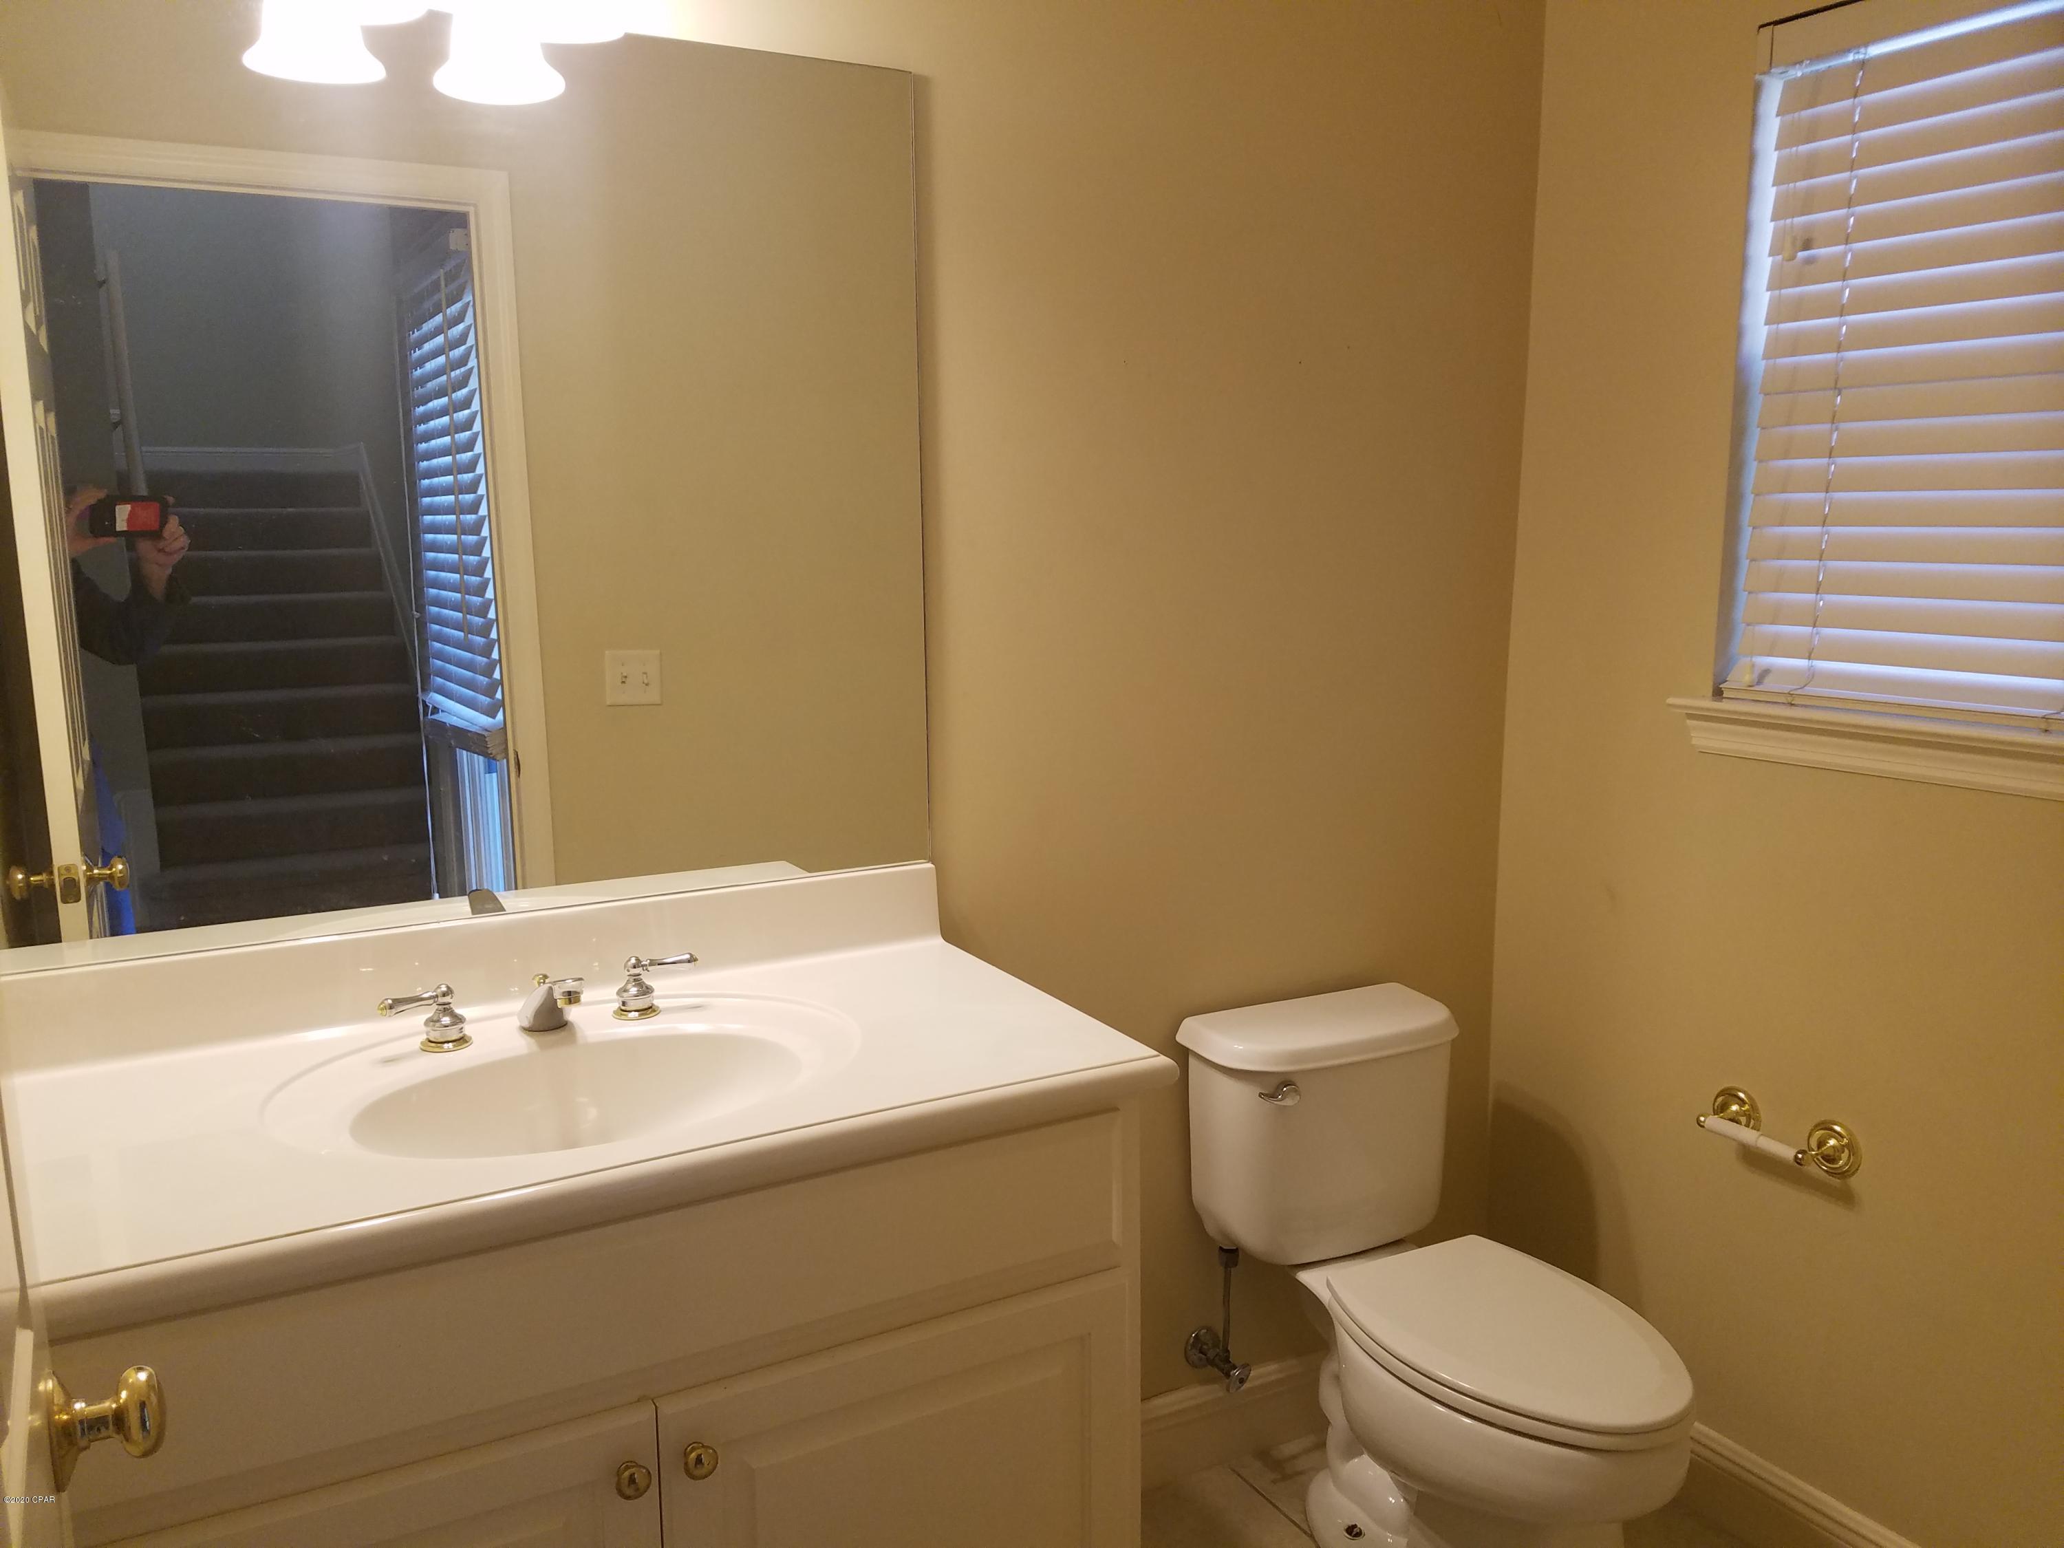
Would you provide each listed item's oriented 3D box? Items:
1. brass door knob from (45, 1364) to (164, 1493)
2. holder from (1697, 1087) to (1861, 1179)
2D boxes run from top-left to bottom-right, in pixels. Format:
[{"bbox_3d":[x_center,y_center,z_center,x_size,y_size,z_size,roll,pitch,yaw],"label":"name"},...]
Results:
[{"bbox_3d":[-0.539,0.378,0.906,0.060,0.065,0.065,-6,11,-33],"label":"brass door knob"},{"bbox_3d":[1.013,0.499,2.134,0.083,0.073,0.220,-5,11,-30],"label":"holder"}]

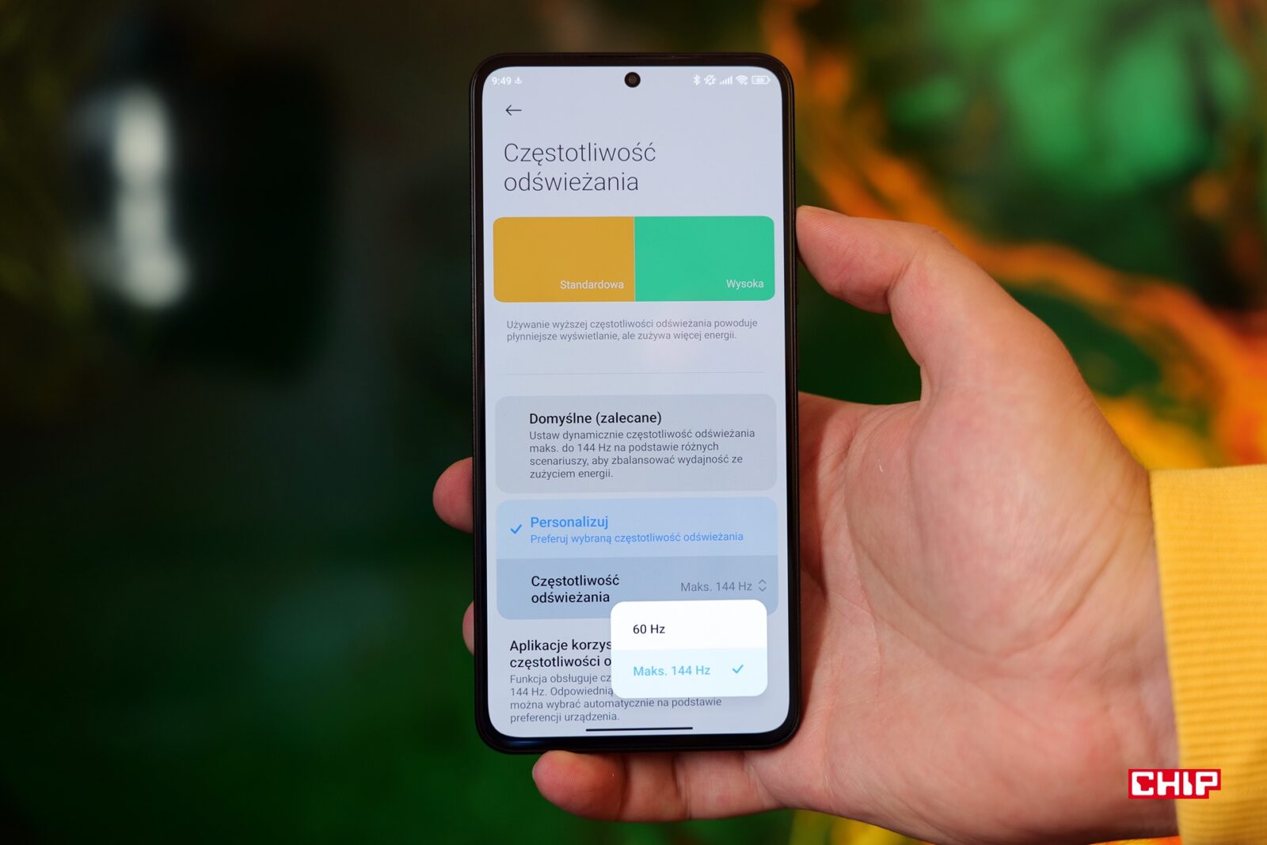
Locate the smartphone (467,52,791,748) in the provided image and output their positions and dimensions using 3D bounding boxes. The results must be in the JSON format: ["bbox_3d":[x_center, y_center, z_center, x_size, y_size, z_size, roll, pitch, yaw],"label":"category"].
[{"bbox_3d":[0.000,-0.005,0.386,0.076,0.162,0.009,-1,-1,-3],"label":"smartphone"}]

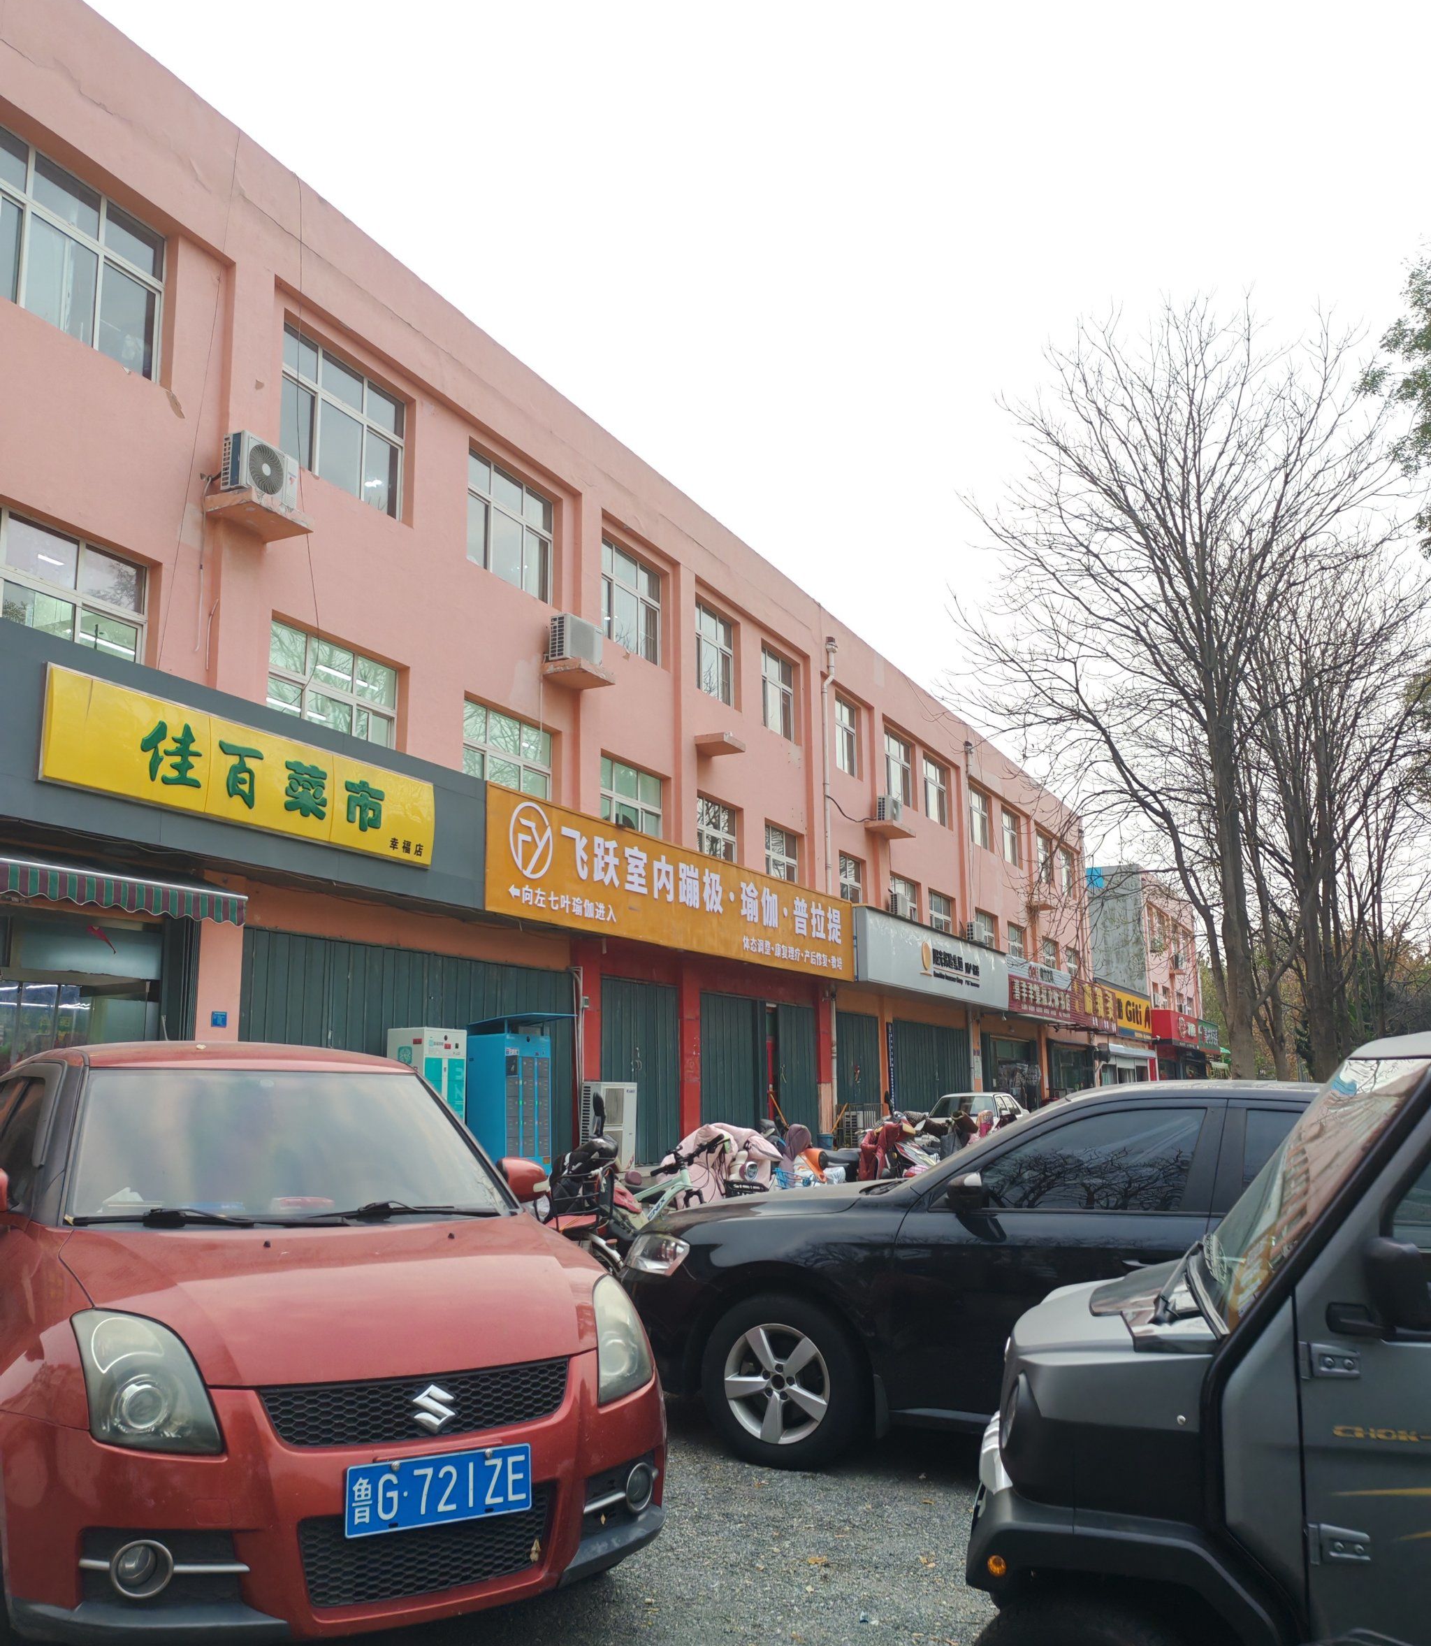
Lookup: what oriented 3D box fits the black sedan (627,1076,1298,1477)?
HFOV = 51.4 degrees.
[{"bbox_3d":[1.831,1.682,5.834,4.570,1.470,1.770,-6,-12,24],"label":"black sedan"}]

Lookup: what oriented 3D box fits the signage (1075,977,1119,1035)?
[{"bbox_3d":[13.371,6.564,52.611,0.250,1.475,8.245,-6,-12,24],"label":"signage"}]

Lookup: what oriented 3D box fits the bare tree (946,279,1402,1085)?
[{"bbox_3d":[7.546,-1.675,23.683,7.319,14.428,6.953,-1,-10,0],"label":"bare tree"}]

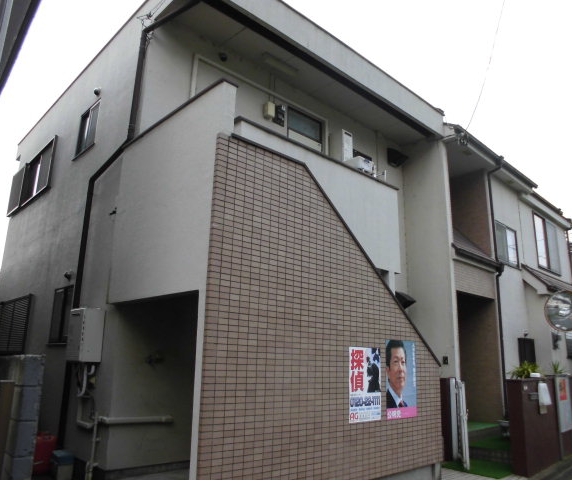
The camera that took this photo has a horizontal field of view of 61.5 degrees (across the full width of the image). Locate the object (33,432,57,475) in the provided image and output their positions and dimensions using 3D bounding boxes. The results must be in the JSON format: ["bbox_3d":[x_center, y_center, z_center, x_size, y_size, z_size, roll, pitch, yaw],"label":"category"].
[{"bbox_3d":[-2.594,2.247,5.089,0.240,0.400,0.260,14,-19,-41],"label":"object"}]

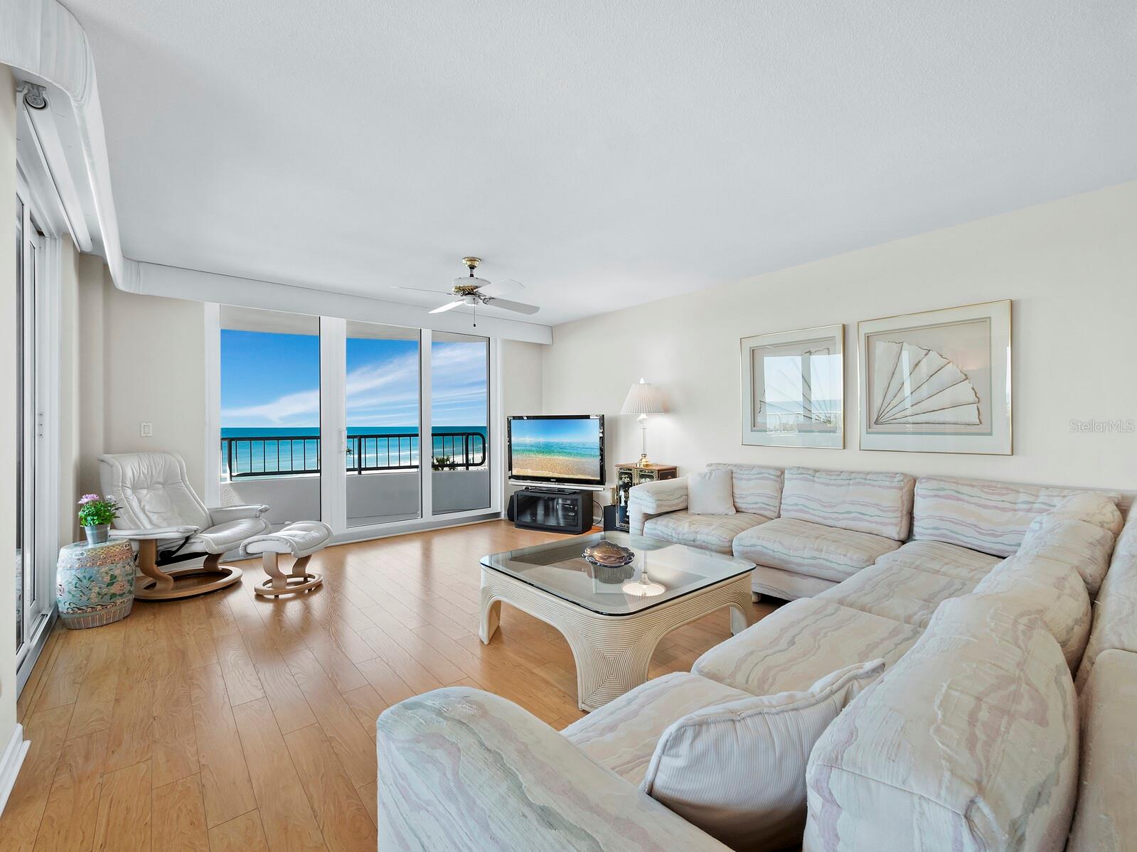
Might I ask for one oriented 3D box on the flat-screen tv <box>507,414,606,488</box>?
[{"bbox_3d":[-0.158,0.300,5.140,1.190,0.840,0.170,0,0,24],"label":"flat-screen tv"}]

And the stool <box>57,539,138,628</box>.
[{"bbox_3d":[-2.820,0.935,2.756,0.330,0.450,0.330,0,0,-42],"label":"stool"}]

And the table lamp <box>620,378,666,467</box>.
[{"bbox_3d":[0.734,-0.035,4.524,0.455,0.878,0.455,0,0,0],"label":"table lamp"}]

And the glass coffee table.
[{"bbox_3d":[0.246,0.941,2.451,1.085,0.430,1.075,0,0,-42],"label":"glass coffee table"}]

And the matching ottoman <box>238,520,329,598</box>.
[{"bbox_3d":[-1.995,0.948,3.320,0.410,0.425,0.540,0,0,-6],"label":"matching ottoman"}]

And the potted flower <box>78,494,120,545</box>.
[{"bbox_3d":[-2.842,0.558,2.785,0.185,0.295,0.185,0,0,3],"label":"potted flower"}]

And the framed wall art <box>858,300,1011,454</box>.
[{"bbox_3d":[2.364,-0.286,3.018,0.035,0.917,0.797,0,0,-42],"label":"framed wall art"}]

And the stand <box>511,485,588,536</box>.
[{"bbox_3d":[-0.158,0.952,5.170,0.780,0.400,0.400,0,0,23],"label":"stand"}]

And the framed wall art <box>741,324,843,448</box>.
[{"bbox_3d":[1.767,-0.292,3.679,0.035,0.917,0.794,0,0,-42],"label":"framed wall art"}]

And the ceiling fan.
[{"bbox_3d":[-0.730,-1.020,3.485,1.190,0.500,1.190,0,0,-42],"label":"ceiling fan"}]

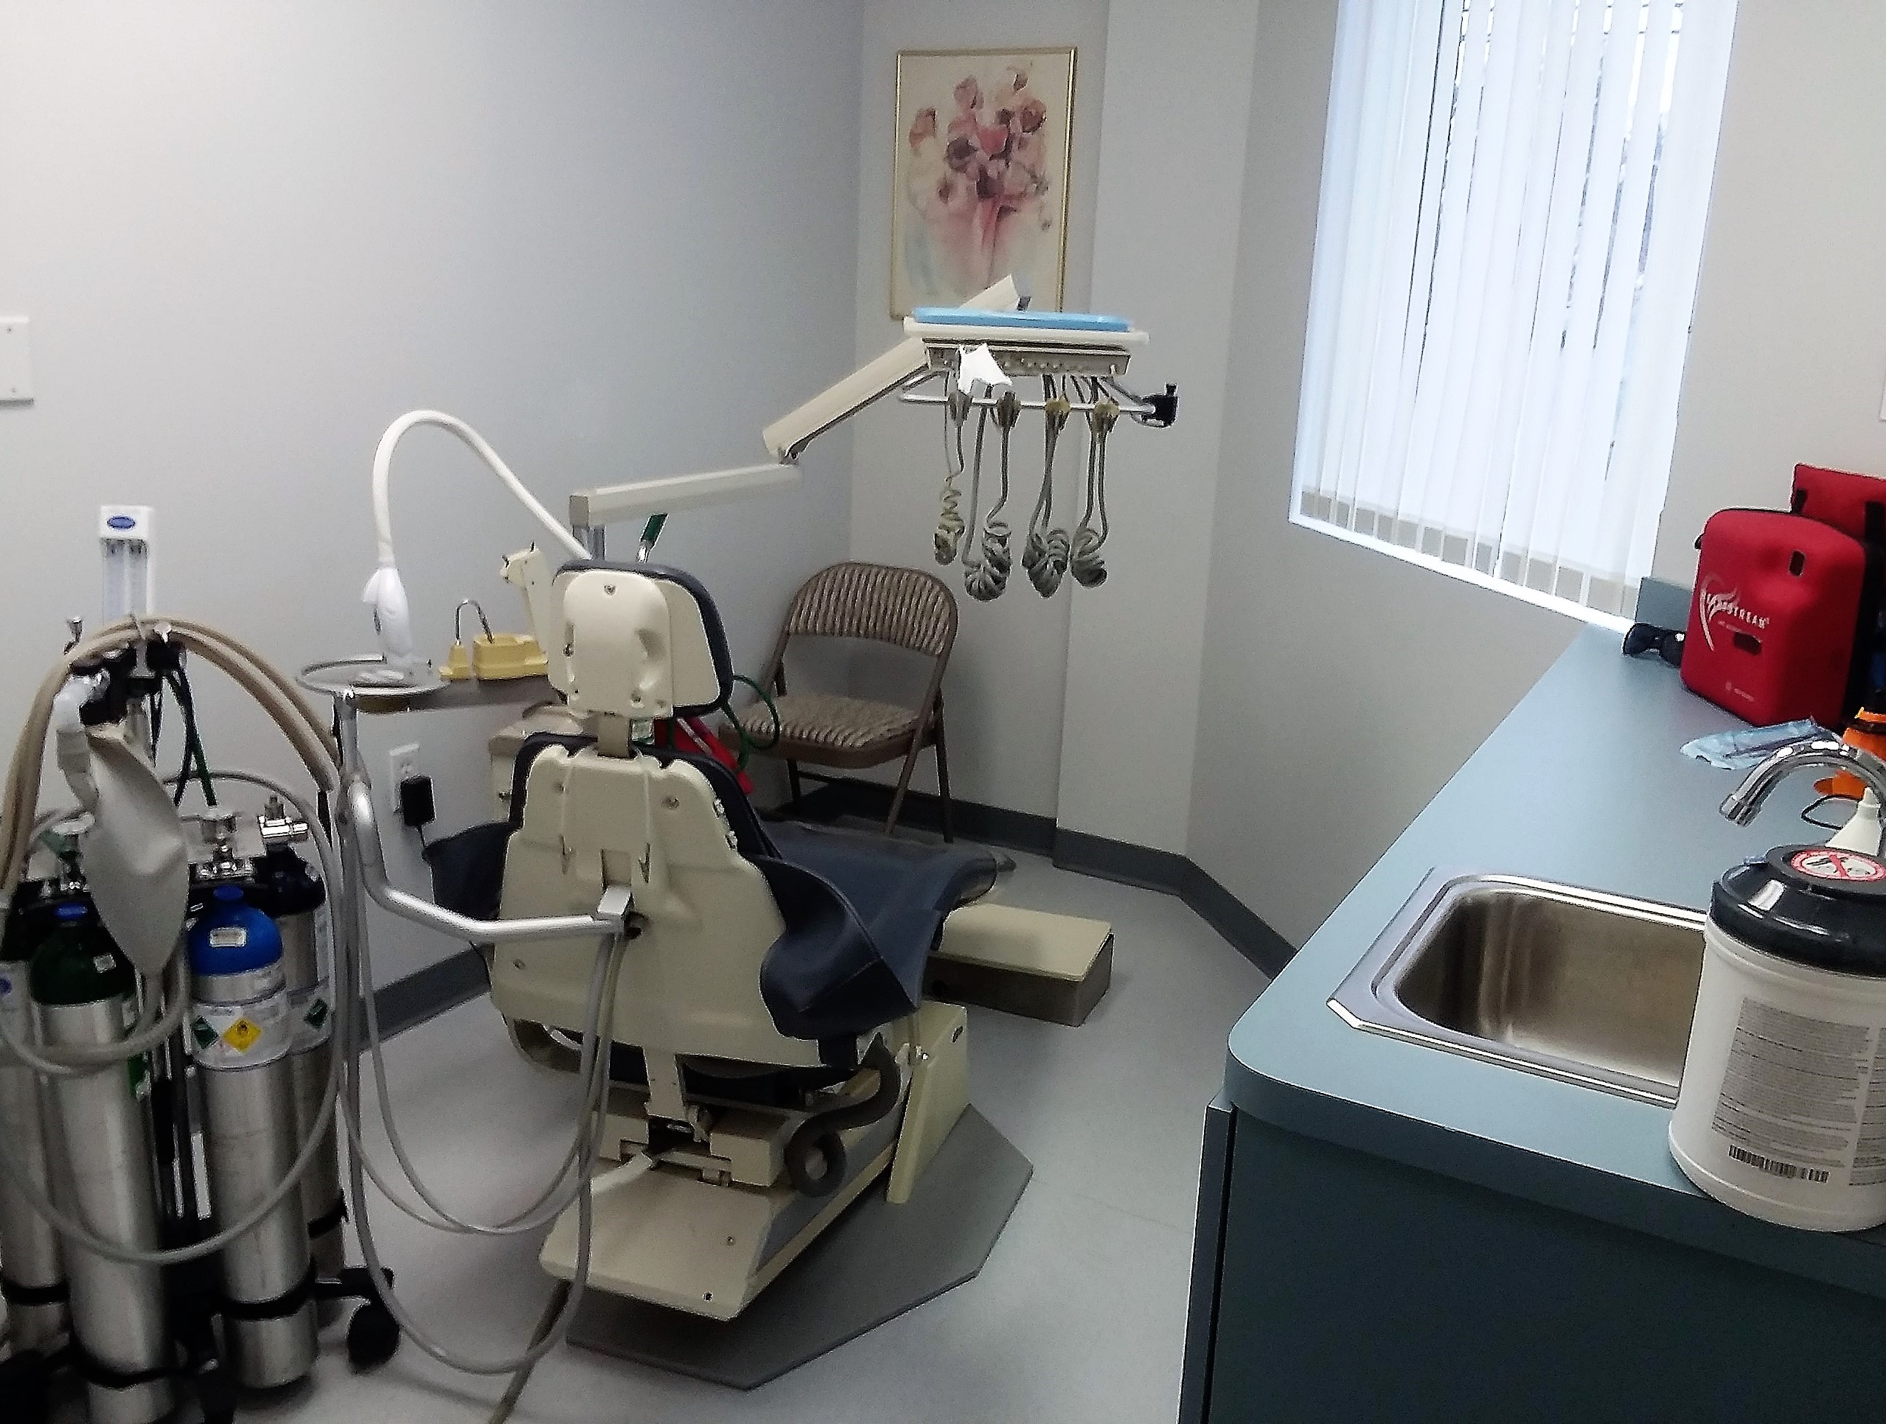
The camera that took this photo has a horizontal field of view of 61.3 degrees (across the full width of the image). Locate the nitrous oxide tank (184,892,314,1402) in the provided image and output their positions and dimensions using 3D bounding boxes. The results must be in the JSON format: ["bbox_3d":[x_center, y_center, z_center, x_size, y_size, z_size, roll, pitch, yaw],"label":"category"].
[{"bbox_3d":[-0.881,0.537,2.030,0.112,0.682,0.112,2,16,0],"label":"nitrous oxide tank"}]

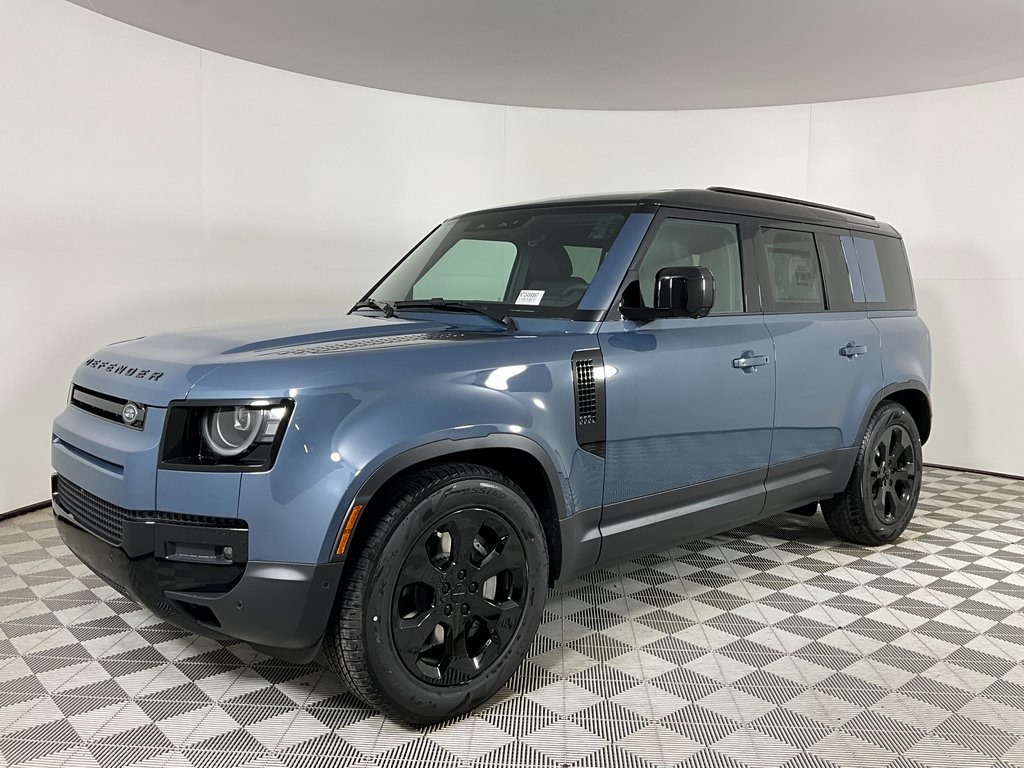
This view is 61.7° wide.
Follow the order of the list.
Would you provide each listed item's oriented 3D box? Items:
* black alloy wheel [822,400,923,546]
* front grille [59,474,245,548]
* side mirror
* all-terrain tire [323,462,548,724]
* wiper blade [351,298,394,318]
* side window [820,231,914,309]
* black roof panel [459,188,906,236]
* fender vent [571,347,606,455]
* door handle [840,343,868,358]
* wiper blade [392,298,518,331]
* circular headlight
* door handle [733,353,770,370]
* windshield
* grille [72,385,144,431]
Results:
[{"bbox_3d":[2.022,0.482,4.786,0.810,0.810,0.270,-4,8,-42],"label":"black alloy wheel"},{"bbox_3d":[-1.295,0.402,2.864,0.260,0.130,1.380,-4,8,-42],"label":"front grille"},{"bbox_3d":[0.679,-0.356,3.346,0.150,0.200,0.200,-4,8,-42],"label":"side mirror"},{"bbox_3d":[-0.225,0.640,2.728,0.810,0.810,0.260,-4,8,-42],"label":"all-terrain tire"},{"bbox_3d":[-0.673,-0.370,4.167,0.090,0.080,0.430,-4,8,-42],"label":"wiper blade"},{"bbox_3d":[1.920,-0.594,4.627,1.130,0.410,0.110,-4,-6,-42],"label":"side window"},{"bbox_3d":[1.027,-0.921,4.877,2.650,0.170,1.530,-4,8,-42],"label":"black roof panel"},{"bbox_3d":[0.264,0.075,2.984,0.155,0.390,0.050,-4,8,-42],"label":"fender vent"},{"bbox_3d":[1.677,-0.159,4.214,0.240,0.060,0.060,-4,8,-42],"label":"door handle"},{"bbox_3d":[-0.276,-0.299,3.641,0.110,0.110,0.820,-4,8,-42],"label":"wiper blade"},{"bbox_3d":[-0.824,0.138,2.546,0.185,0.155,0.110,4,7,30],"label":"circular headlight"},{"bbox_3d":[1.026,-0.098,3.663,0.250,0.070,0.060,-4,8,-42],"label":"door handle"},{"bbox_3d":[-0.111,-0.588,3.890,1.470,0.640,0.110,8,-35,48],"label":"windshield"},{"bbox_3d":[-1.333,0.071,2.790,0.070,0.085,0.740,-4,8,-42],"label":"grille"}]

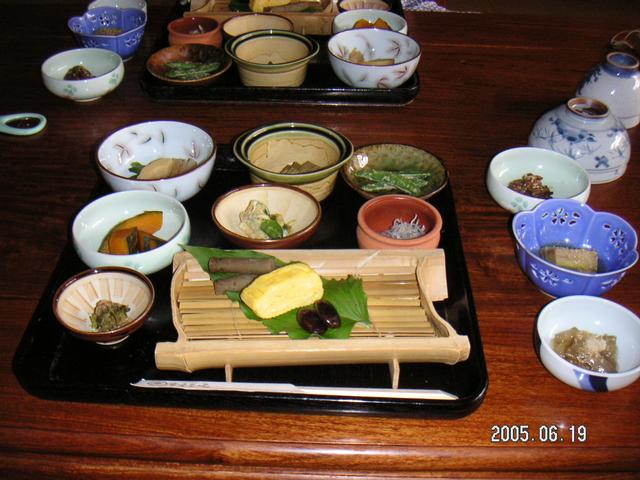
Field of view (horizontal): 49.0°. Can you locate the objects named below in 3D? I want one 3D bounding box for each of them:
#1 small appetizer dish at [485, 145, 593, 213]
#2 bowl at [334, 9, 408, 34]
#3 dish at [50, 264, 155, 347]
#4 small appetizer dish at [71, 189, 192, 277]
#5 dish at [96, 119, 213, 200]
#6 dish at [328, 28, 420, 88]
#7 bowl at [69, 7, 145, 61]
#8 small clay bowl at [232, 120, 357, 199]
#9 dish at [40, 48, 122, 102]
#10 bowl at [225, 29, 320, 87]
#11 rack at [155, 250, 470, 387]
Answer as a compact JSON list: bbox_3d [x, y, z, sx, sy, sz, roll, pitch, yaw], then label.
[{"bbox_3d":[0.217,-0.051,0.710,0.099,0.039,0.099,1,39,0],"label":"small appetizer dish"},{"bbox_3d":[0.070,-0.285,0.990,0.101,0.042,0.101,1,39,0],"label":"bowl"},{"bbox_3d":[-0.166,0.061,0.555,0.076,0.039,0.076,1,39,0],"label":"dish"},{"bbox_3d":[-0.164,-0.001,0.629,0.101,0.042,0.101,1,39,0],"label":"small appetizer dish"},{"bbox_3d":[-0.160,-0.070,0.710,0.116,0.050,0.116,1,39,0],"label":"dish"},{"bbox_3d":[0.069,-0.226,0.910,0.116,0.050,0.116,1,39,0],"label":"dish"},{"bbox_3d":[-0.287,-0.275,0.969,0.104,0.054,0.104,1,39,0],"label":"bowl"},{"bbox_3d":[-0.026,-0.074,0.720,0.121,0.047,0.105,1,39,0],"label":"small clay bowl"},{"bbox_3d":[-0.296,-0.204,0.892,0.099,0.039,0.099,1,39,0],"label":"dish"},{"bbox_3d":[-0.061,-0.227,0.910,0.121,0.047,0.105,1,39,0],"label":"bowl"},{"bbox_3d":[-0.006,0.058,0.563,0.231,0.036,0.124,-1,39,-2],"label":"rack"}]

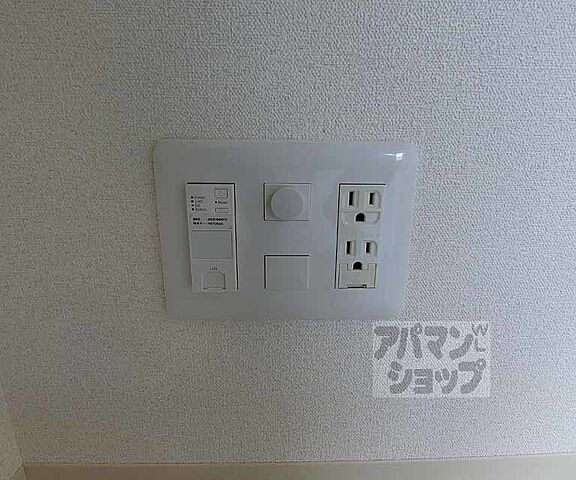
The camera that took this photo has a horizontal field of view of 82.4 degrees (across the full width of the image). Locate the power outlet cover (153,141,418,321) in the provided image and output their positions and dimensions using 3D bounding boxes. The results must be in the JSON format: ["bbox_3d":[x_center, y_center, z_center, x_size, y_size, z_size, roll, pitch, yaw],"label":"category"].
[{"bbox_3d":[-0.001,-0.001,0.208,0.162,0.120,0.011,0,12,-1],"label":"power outlet cover"}]

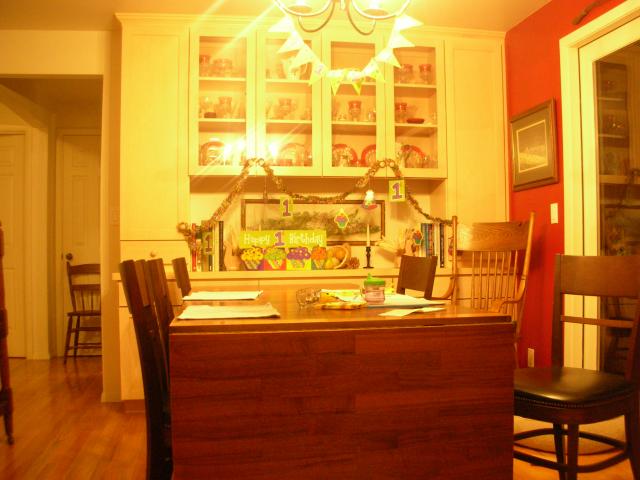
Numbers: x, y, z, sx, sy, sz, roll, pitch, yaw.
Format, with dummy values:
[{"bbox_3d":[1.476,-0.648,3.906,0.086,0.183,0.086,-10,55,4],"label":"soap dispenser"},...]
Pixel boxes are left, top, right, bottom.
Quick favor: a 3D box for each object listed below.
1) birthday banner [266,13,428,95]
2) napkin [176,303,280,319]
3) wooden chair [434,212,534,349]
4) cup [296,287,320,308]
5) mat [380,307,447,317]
[{"bbox_3d":[0.082,-0.609,2.060,0.500,0.290,0.120,0,-1,-10],"label":"birthday banner"},{"bbox_3d":[-0.303,0.230,2.146,0.320,0.015,0.480,0,-1,-10],"label":"napkin"},{"bbox_3d":[0.688,0.440,3.099,0.600,1.146,0.570,0,-1,-43],"label":"wooden chair"},{"bbox_3d":[-0.044,0.200,2.293,0.083,0.072,0.083,0,-1,0],"label":"cup"},{"bbox_3d":[0.281,0.225,2.059,0.170,0.015,0.290,-1,-1,40],"label":"mat"}]

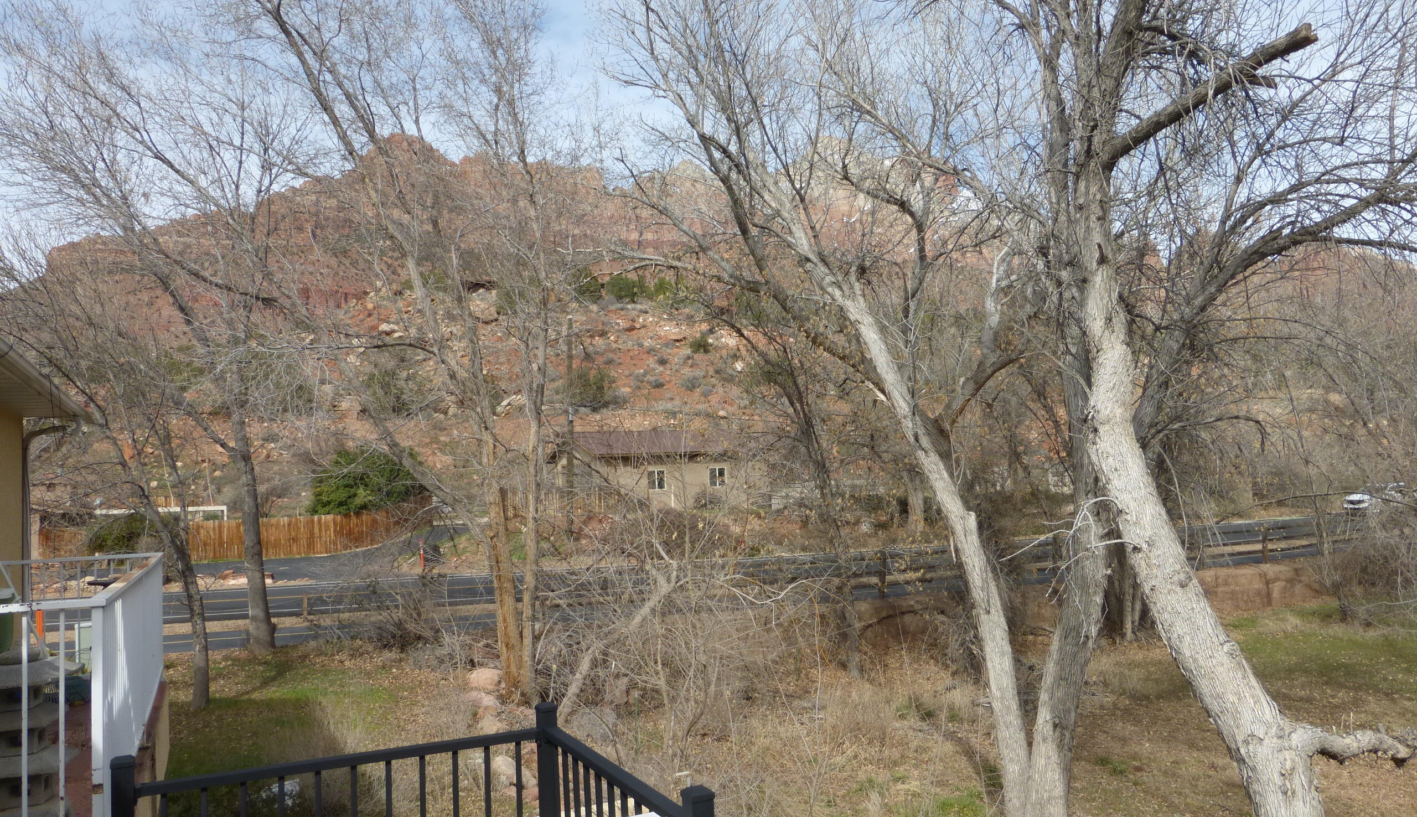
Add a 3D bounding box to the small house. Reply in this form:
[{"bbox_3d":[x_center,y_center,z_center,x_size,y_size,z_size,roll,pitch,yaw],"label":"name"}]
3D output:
[{"bbox_3d":[-3.193,3.655,58.872,10.851,4.569,7.460,-1,-4,-30],"label":"small house"}]

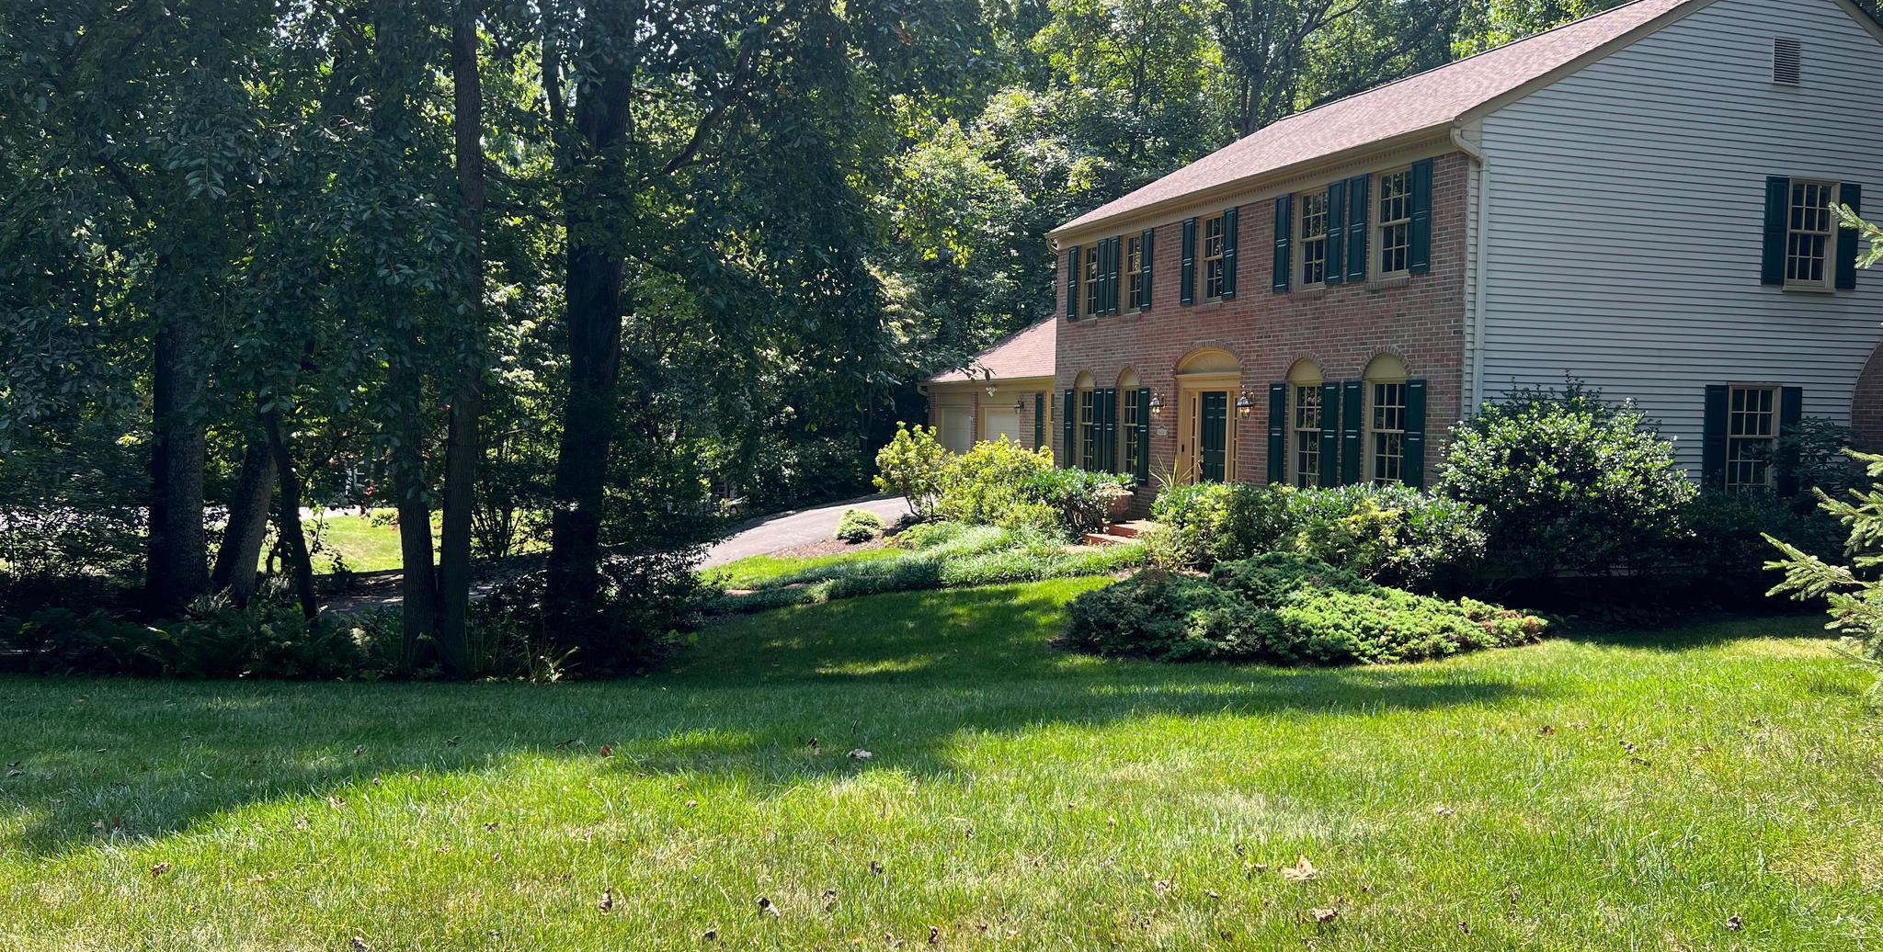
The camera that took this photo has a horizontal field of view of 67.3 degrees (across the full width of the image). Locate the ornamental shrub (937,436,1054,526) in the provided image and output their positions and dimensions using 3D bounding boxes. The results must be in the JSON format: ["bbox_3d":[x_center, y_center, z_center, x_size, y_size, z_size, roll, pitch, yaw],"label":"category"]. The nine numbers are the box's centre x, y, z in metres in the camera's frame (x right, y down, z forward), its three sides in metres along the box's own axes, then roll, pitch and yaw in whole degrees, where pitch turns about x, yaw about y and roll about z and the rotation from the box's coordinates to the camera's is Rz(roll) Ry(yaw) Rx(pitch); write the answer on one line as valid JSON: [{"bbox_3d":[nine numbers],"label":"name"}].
[{"bbox_3d":[0.976,0.125,25.848,2.167,1.674,1.970,0,3,0],"label":"ornamental shrub"}]

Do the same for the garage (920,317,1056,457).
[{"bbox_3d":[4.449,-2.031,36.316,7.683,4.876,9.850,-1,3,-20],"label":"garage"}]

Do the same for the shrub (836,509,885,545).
[{"bbox_3d":[-1.366,0.834,23.655,0.837,0.611,0.837,0,3,0],"label":"shrub"}]

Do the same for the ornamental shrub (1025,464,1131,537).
[{"bbox_3d":[2.357,0.423,24.558,1.822,1.280,1.576,0,3,0],"label":"ornamental shrub"}]

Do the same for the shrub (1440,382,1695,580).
[{"bbox_3d":[7.396,0.082,16.903,2.955,2.462,2.462,0,3,0],"label":"shrub"}]

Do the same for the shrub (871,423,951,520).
[{"bbox_3d":[-0.564,-0.111,26.935,1.478,1.822,1.478,0,3,0],"label":"shrub"}]

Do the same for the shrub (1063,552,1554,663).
[{"bbox_3d":[3.487,1.180,13.651,4.334,0.837,2.758,0,3,-10],"label":"shrub"}]

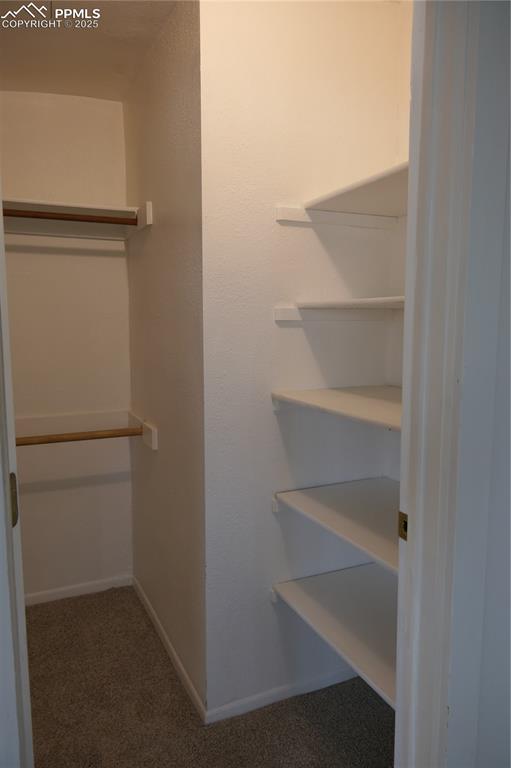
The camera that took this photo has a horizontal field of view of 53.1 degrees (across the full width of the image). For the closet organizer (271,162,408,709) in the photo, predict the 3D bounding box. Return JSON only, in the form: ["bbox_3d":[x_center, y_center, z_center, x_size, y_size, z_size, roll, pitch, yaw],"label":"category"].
[{"bbox_3d":[0.428,0.107,1.548,0.500,1.377,0.665,-3,7,-25],"label":"closet organizer"}]

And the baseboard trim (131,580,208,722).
[{"bbox_3d":[-0.398,1.086,2.208,0.013,0.050,1.044,-3,7,-26],"label":"baseboard trim"}]

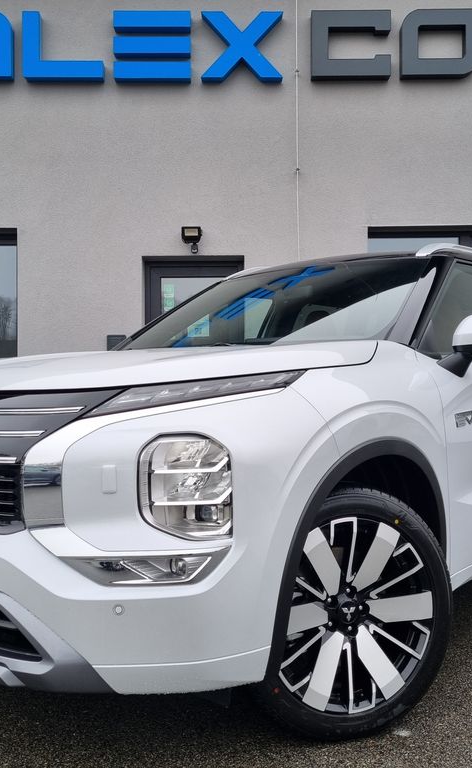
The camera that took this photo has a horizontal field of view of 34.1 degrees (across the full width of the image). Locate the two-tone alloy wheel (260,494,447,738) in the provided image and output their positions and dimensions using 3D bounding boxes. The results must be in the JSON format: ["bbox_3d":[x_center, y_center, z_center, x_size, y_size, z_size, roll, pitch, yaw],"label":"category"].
[{"bbox_3d":[0.290,0.646,2.231,0.725,0.725,0.250,0,-1,-23],"label":"two-tone alloy wheel"}]

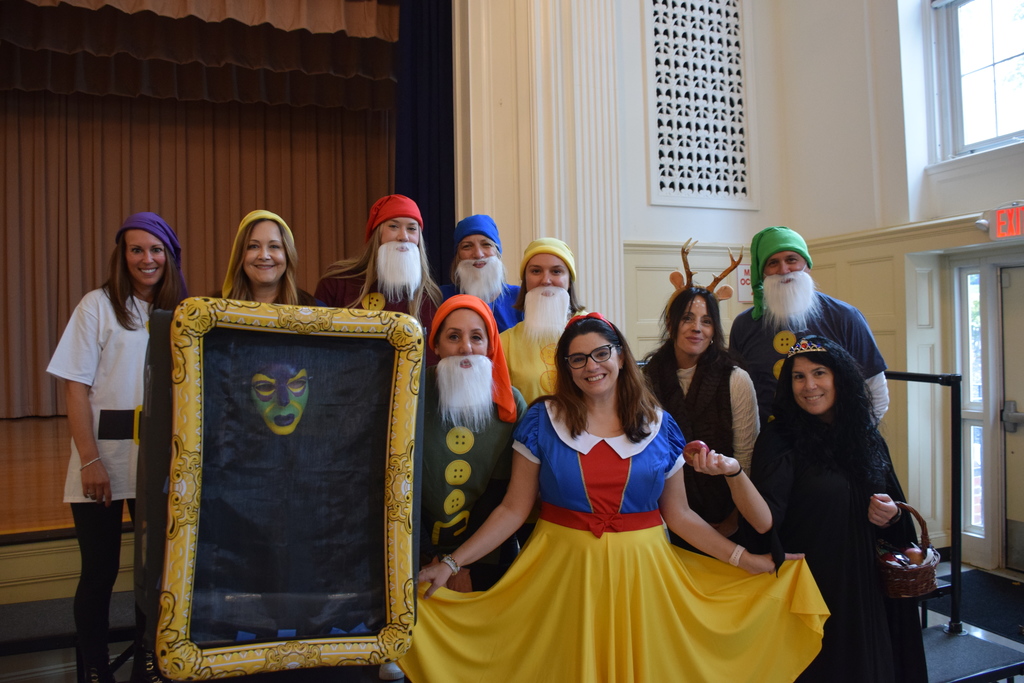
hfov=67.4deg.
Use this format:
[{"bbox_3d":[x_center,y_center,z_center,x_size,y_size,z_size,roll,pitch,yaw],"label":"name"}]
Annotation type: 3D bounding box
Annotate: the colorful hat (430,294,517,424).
[{"bbox_3d":[-0.113,0.053,2.260,0.250,0.370,0.250,1,0,-9],"label":"colorful hat"}]

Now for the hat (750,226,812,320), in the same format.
[{"bbox_3d":[0.930,-0.235,2.650,0.210,0.315,0.240,-5,0,19],"label":"hat"}]

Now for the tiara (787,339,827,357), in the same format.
[{"bbox_3d":[0.863,0.018,2.250,0.110,0.047,0.055,-10,-5,18],"label":"tiara"}]

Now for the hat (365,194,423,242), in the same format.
[{"bbox_3d":[-0.401,-0.420,2.620,0.200,0.165,0.235,3,-1,-15],"label":"hat"}]

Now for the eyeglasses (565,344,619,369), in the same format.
[{"bbox_3d":[0.226,0.039,2.148,0.138,0.047,0.140,-12,0,13],"label":"eyeglasses"}]

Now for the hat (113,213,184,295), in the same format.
[{"bbox_3d":[-1.244,-0.290,2.650,0.230,0.315,0.240,-3,0,-28],"label":"hat"}]

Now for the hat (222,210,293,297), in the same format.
[{"bbox_3d":[-0.848,-0.280,2.560,0.222,0.315,0.230,-1,0,-18],"label":"hat"}]

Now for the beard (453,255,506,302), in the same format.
[{"bbox_3d":[-0.102,-0.195,2.500,0.165,0.165,0.100,-3,-1,-7],"label":"beard"}]

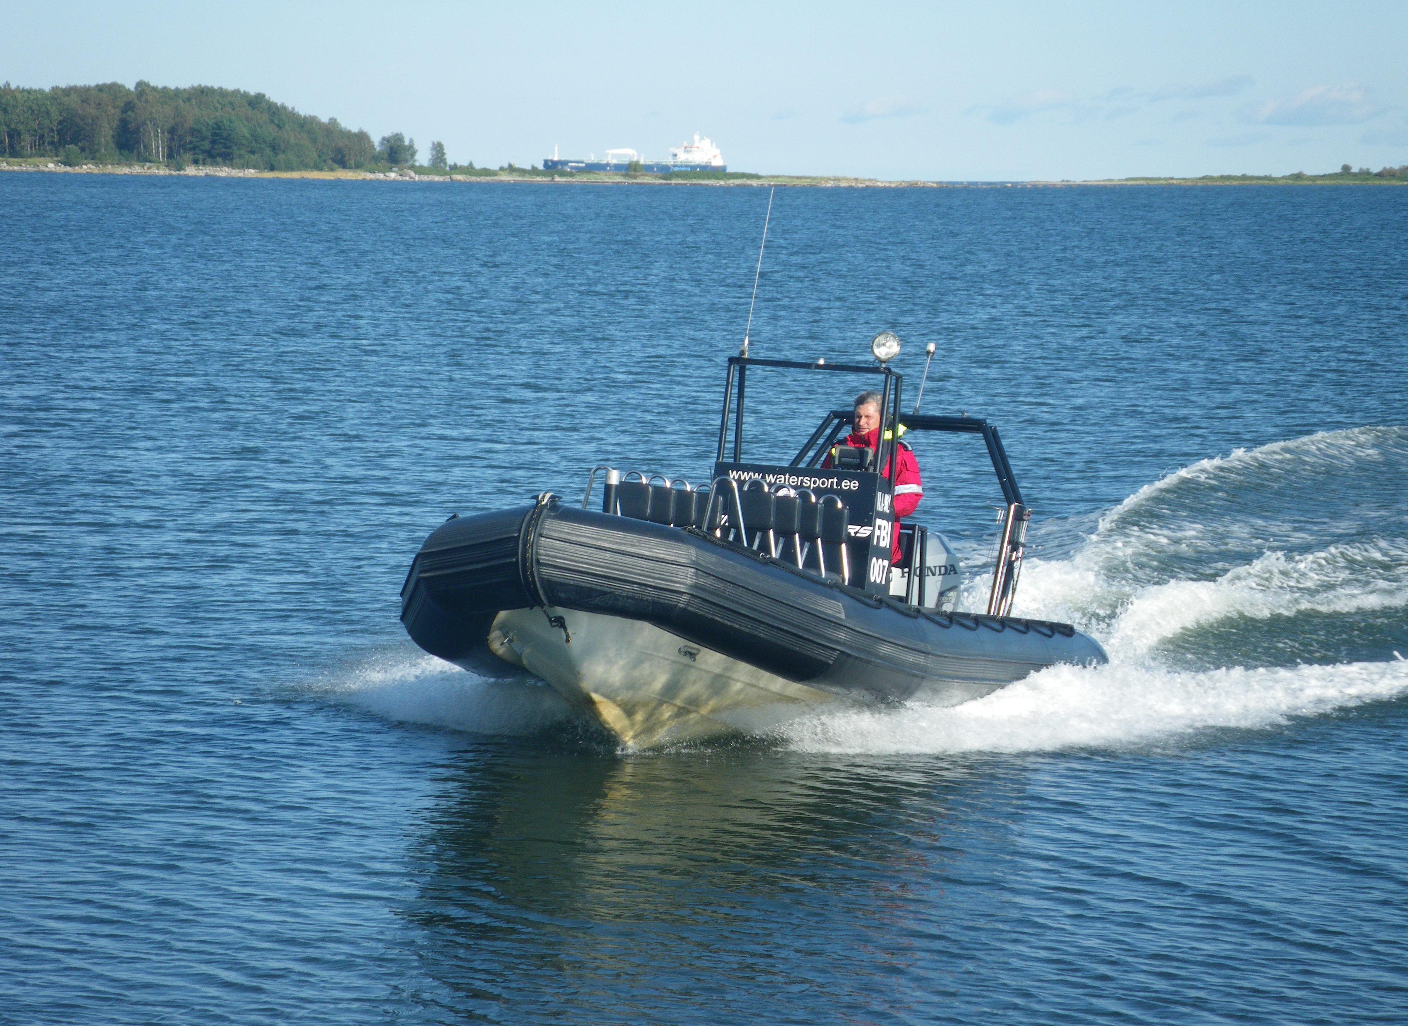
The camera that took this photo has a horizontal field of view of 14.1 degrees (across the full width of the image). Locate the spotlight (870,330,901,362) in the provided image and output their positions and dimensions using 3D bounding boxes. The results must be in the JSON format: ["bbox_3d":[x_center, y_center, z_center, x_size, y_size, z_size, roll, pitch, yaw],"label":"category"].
[{"bbox_3d":[1.003,-0.918,31.470,0.165,0.175,0.130,2,1,1],"label":"spotlight"}]

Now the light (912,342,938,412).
[{"bbox_3d":[1.306,-0.802,33.628,0.065,0.411,0.065,7,-11,18],"label":"light"}]

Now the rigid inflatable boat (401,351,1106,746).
[{"bbox_3d":[0.264,0.244,30.773,2.555,2.232,7.242,2,-1,18],"label":"rigid inflatable boat"}]

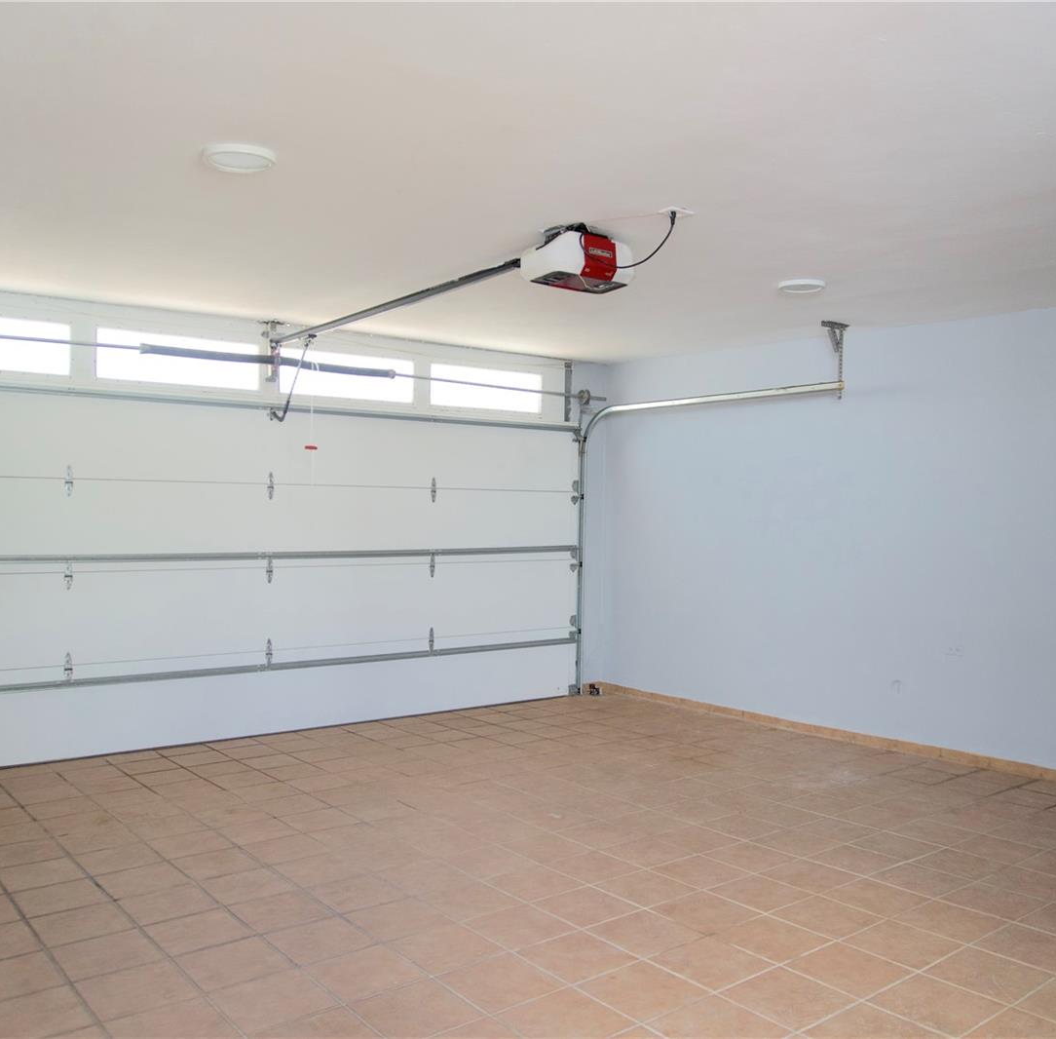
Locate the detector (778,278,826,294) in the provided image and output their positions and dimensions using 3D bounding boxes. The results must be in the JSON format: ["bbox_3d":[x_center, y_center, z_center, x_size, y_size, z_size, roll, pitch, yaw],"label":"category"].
[{"bbox_3d":[1.305,-1.108,4.947,0.235,0.026,0.235,0,0,0],"label":"detector"}]

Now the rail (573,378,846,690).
[{"bbox_3d":[1.131,0.261,7.065,0.090,2.170,2.420,0,0,-37],"label":"rail"}]

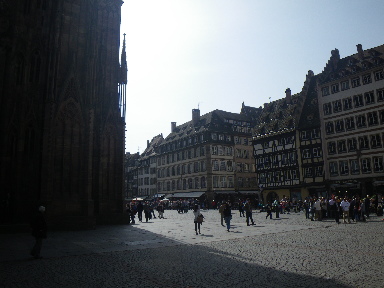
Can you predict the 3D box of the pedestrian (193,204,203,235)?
[{"bbox_3d":[0.318,4.137,17.041,0.540,1.660,0.420,-3,-10,12],"label":"pedestrian"}]

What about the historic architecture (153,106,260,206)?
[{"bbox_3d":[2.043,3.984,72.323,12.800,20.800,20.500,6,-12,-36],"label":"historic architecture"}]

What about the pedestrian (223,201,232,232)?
[{"bbox_3d":[2.061,4.241,18.032,0.540,1.710,0.460,-4,-10,18],"label":"pedestrian"}]

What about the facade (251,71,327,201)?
[{"bbox_3d":[17.911,-0.090,49.355,9.800,20.300,12.600,5,-12,-32],"label":"facade"}]

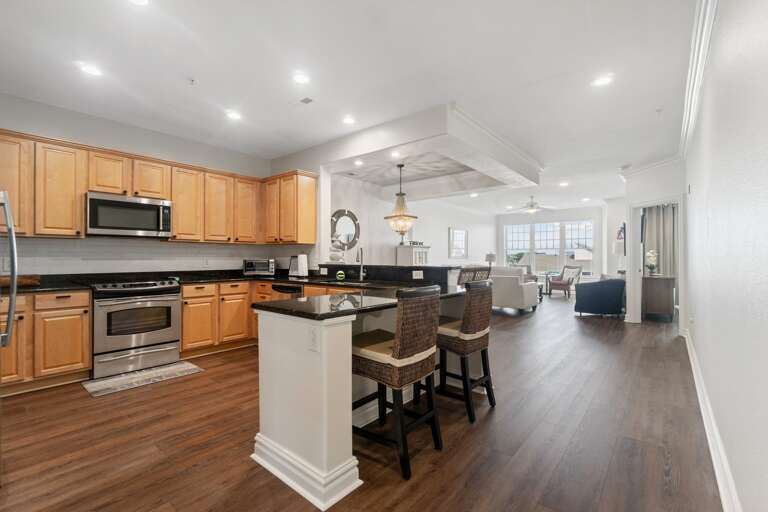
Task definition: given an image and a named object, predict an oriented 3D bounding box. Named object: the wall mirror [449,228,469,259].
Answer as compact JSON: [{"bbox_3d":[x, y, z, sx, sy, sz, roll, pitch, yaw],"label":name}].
[{"bbox_3d":[2.264,-0.372,9.711,0.050,0.890,1.130,-1,-1,41],"label":"wall mirror"}]

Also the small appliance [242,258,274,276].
[{"bbox_3d":[-1.836,0.171,4.720,0.425,0.225,0.290,0,-1,-13],"label":"small appliance"}]

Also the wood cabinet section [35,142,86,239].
[{"bbox_3d":[-3.347,-0.635,3.308,0.335,0.910,0.370,0,0,41],"label":"wood cabinet section"}]

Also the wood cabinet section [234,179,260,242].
[{"bbox_3d":[-2.088,-0.635,4.738,0.335,0.910,0.394,0,0,41],"label":"wood cabinet section"}]

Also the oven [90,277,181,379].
[{"bbox_3d":[-2.825,0.772,3.620,0.670,0.920,0.757,-1,-1,41],"label":"oven"}]

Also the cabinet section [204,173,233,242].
[{"bbox_3d":[-2.345,-0.635,4.446,0.335,0.910,0.384,0,0,41],"label":"cabinet section"}]

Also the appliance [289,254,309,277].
[{"bbox_3d":[-1.176,0.152,4.450,0.220,0.295,0.190,0,-1,41],"label":"appliance"}]

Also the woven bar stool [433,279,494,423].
[{"bbox_3d":[0.587,0.701,2.620,0.520,1.020,0.440,-1,-1,41],"label":"woven bar stool"}]

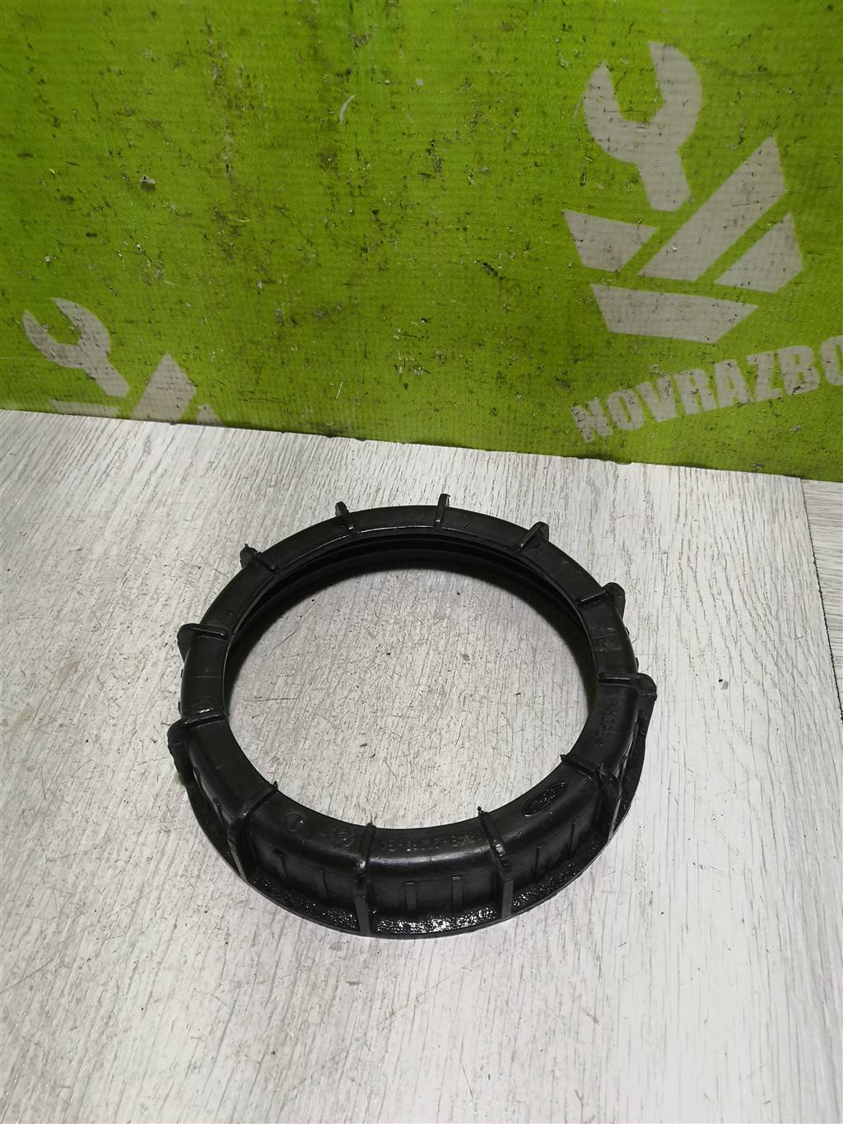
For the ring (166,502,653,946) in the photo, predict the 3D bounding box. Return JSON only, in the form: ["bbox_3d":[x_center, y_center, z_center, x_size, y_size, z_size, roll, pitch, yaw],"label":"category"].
[{"bbox_3d":[-0.004,0.038,0.287,0.157,0.027,0.157,-1,47,1],"label":"ring"}]

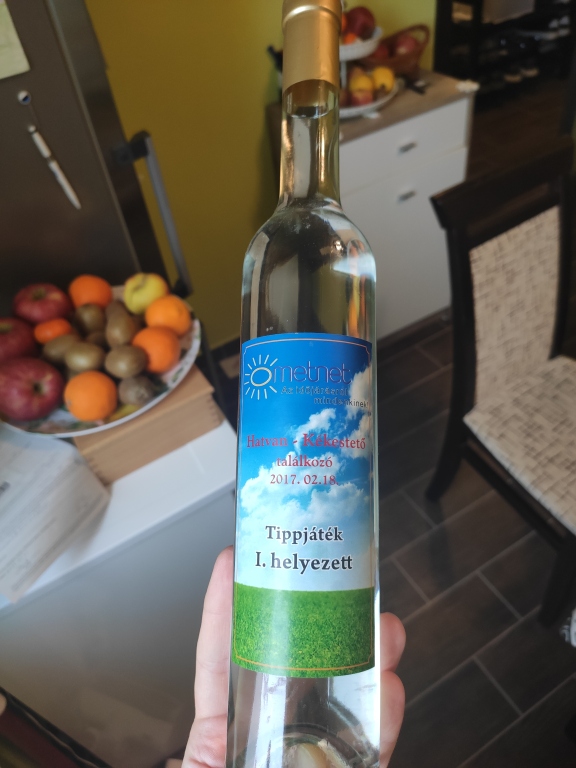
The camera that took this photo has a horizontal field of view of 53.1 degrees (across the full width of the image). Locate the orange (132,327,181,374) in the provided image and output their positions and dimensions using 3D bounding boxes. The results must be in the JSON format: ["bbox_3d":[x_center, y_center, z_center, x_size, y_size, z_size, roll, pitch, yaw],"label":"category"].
[{"bbox_3d":[-0.193,-0.050,0.850,0.071,0.070,0.071,-5,44,5],"label":"orange"}]

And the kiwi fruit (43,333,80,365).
[{"bbox_3d":[-0.339,-0.054,0.865,0.057,0.043,0.043,-23,43,-15],"label":"kiwi fruit"}]

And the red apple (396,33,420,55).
[{"bbox_3d":[0.326,-0.936,1.588,0.068,0.065,0.068,-5,44,5],"label":"red apple"}]

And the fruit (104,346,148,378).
[{"bbox_3d":[-0.225,-0.031,0.800,0.060,0.047,0.049,-5,44,5],"label":"fruit"}]

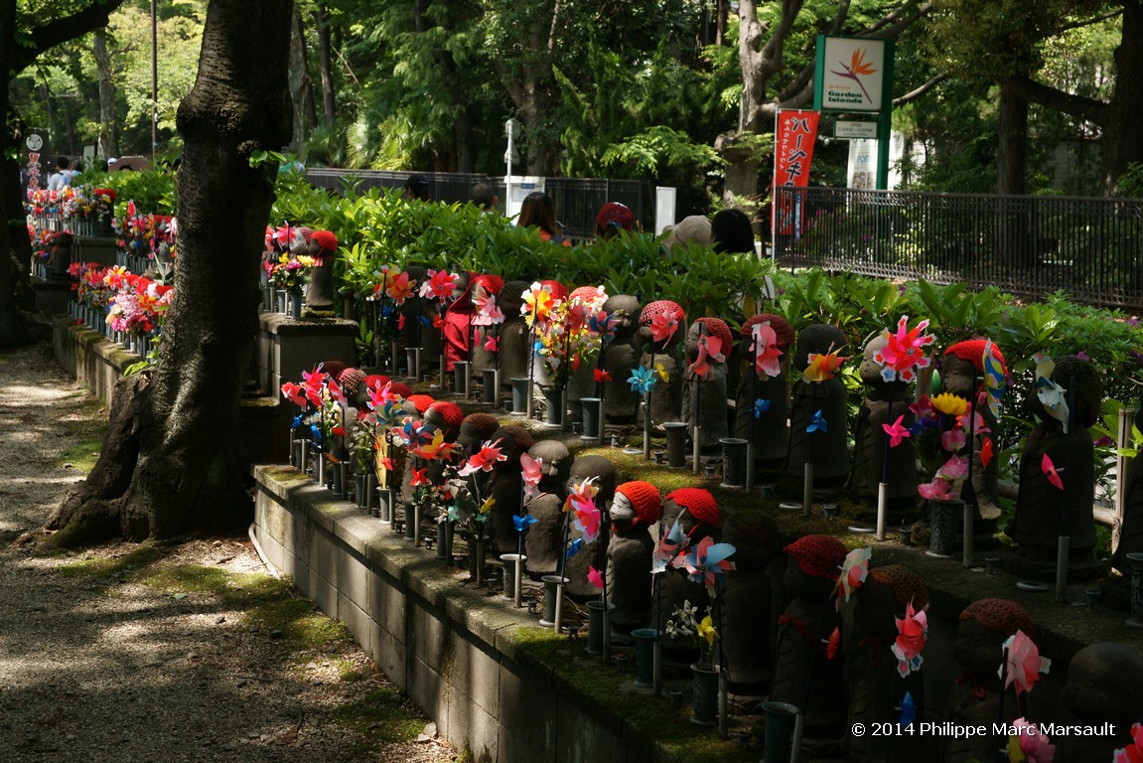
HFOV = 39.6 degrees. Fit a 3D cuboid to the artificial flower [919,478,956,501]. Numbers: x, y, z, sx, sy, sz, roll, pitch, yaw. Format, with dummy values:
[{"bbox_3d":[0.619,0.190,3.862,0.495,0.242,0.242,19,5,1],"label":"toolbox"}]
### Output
[{"bbox_3d":[0.796,0.235,3.460,0.080,0.052,0.070,4,8,30],"label":"artificial flower"}]

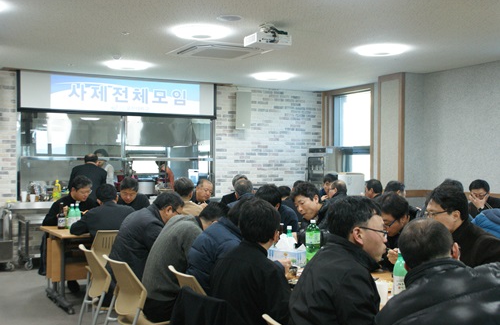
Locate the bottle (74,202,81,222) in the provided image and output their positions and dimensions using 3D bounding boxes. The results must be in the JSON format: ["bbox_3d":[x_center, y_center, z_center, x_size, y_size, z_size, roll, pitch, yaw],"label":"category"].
[{"bbox_3d":[-1.725,0.536,6.250,0.075,0.248,0.075,0,0,0],"label":"bottle"}]

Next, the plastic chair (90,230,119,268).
[{"bbox_3d":[-1.232,0.967,5.530,0.470,0.790,0.520,0,0,-25],"label":"plastic chair"}]

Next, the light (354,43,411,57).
[{"bbox_3d":[1.519,-1.262,7.161,0.600,0.090,0.600,0,0,0],"label":"light"}]

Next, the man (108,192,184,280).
[{"bbox_3d":[-0.725,0.787,4.410,0.750,1.140,0.550,0,0,-28],"label":"man"}]

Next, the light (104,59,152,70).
[{"bbox_3d":[-1.614,-1.257,8.233,0.600,0.090,0.600,0,0,-30],"label":"light"}]

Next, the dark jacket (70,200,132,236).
[{"bbox_3d":[-1.355,0.638,5.814,0.600,0.580,0.520,0,0,-30],"label":"dark jacket"}]

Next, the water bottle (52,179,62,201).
[{"bbox_3d":[-2.699,0.392,8.750,0.115,0.285,0.095,0,0,-30],"label":"water bottle"}]

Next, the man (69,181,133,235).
[{"bbox_3d":[-1.286,0.777,5.690,0.580,1.170,0.750,0,0,-28],"label":"man"}]

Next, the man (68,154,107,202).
[{"bbox_3d":[-2.139,0.638,8.223,0.520,1.560,0.400,0,0,-19],"label":"man"}]

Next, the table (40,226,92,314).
[{"bbox_3d":[-1.210,1.010,6.340,1.600,0.710,1.060,0,0,-28],"label":"table"}]

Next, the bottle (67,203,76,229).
[{"bbox_3d":[-1.815,0.555,6.400,0.082,0.252,0.082,0,0,-30],"label":"bottle"}]

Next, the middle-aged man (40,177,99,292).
[{"bbox_3d":[-1.900,0.748,6.630,0.580,1.230,0.760,0,0,-29],"label":"middle-aged man"}]

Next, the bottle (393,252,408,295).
[{"bbox_3d":[0.714,0.530,2.950,0.076,0.245,0.076,0,0,0],"label":"bottle"}]

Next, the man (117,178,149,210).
[{"bbox_3d":[-1.420,0.795,7.424,0.540,1.240,0.750,0,0,-30],"label":"man"}]

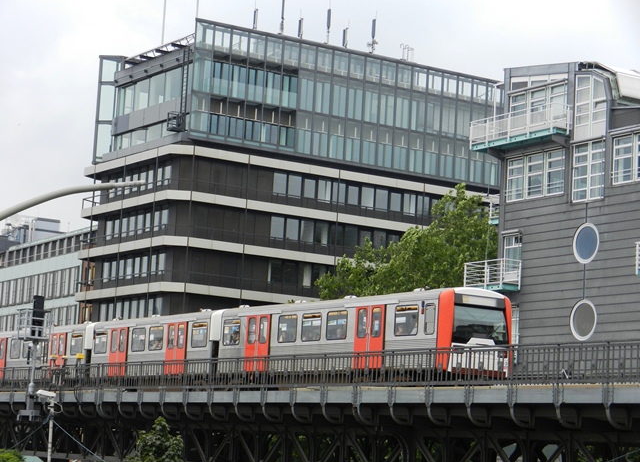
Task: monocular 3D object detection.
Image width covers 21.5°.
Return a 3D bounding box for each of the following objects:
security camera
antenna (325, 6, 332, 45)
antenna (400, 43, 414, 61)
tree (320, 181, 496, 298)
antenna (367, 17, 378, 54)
[{"bbox_3d":[-5.202,3.106,32.000,0.360,0.120,0.130,7,-6,16],"label":"security camera"},{"bbox_3d":[0.663,-15.646,128.222,0.360,2.750,0.360,3,-7,0],"label":"antenna"},{"bbox_3d":[6.865,-14.005,132.004,0.800,1.250,0.700,8,-9,-31],"label":"antenna"},{"bbox_3d":[5.535,6.662,83.000,11.500,18.000,10.500,2,-7,6],"label":"tree"},{"bbox_3d":[4.066,-15.062,130.296,0.750,2.650,0.500,0,-8,21],"label":"antenna"}]

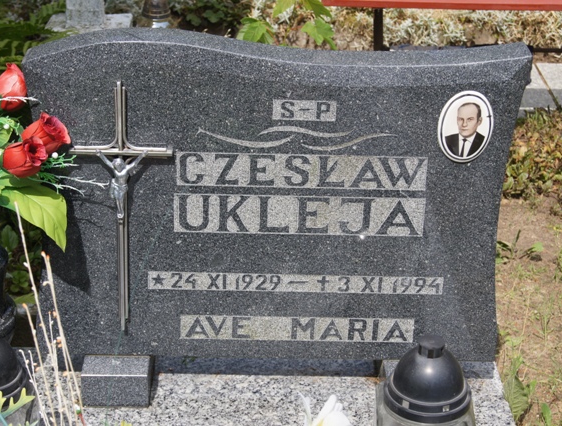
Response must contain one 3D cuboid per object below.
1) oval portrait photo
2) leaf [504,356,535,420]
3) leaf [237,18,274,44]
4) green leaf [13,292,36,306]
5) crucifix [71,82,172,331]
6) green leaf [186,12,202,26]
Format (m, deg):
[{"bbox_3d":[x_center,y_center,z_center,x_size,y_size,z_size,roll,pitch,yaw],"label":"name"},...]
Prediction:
[{"bbox_3d":[0.353,-0.166,2.277,0.108,0.148,0.010,1,26,-2],"label":"oval portrait photo"},{"bbox_3d":[0.531,0.394,2.660,0.068,0.115,0.060,1,26,-2],"label":"leaf"},{"bbox_3d":[-0.066,-0.471,3.100,0.095,0.060,0.060,1,26,-2],"label":"leaf"},{"bbox_3d":[-0.621,0.209,2.880,0.070,0.030,0.055,1,26,-2],"label":"green leaf"},{"bbox_3d":[-0.307,-0.002,2.325,0.196,0.541,0.040,1,26,-2],"label":"crucifix"},{"bbox_3d":[-0.338,-0.748,4.600,0.062,0.040,0.050,1,26,-2],"label":"green leaf"}]

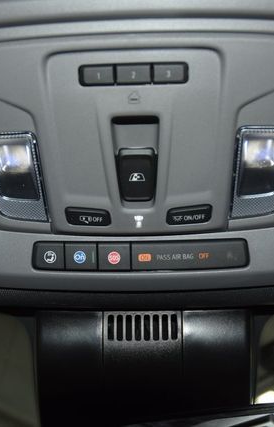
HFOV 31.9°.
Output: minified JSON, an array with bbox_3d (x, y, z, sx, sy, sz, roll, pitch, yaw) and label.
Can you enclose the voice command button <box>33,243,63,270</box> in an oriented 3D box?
[{"bbox_3d":[-0.061,0.030,0.339,0.022,0.008,0.019,-1,-93,0],"label":"voice command button"}]

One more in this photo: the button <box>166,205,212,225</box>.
[{"bbox_3d":[0.035,0.001,0.334,0.031,0.008,0.013,-4,-78,0],"label":"button"}]

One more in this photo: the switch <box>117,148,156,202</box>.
[{"bbox_3d":[0.000,-0.027,0.332,0.025,0.015,0.037,-1,-78,0],"label":"switch"}]

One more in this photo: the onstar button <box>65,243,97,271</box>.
[{"bbox_3d":[-0.038,0.030,0.339,0.023,0.008,0.020,-1,-93,0],"label":"onstar button"}]

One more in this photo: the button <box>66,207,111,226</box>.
[{"bbox_3d":[-0.033,0.002,0.334,0.031,0.008,0.012,2,-78,0],"label":"button"}]

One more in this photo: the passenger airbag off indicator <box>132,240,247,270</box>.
[{"bbox_3d":[0.037,0.029,0.339,0.081,0.008,0.019,-1,-93,0],"label":"passenger airbag off indicator"}]

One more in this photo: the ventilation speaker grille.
[{"bbox_3d":[0.004,0.086,0.364,0.056,0.008,0.022,-1,-90,0],"label":"ventilation speaker grille"}]

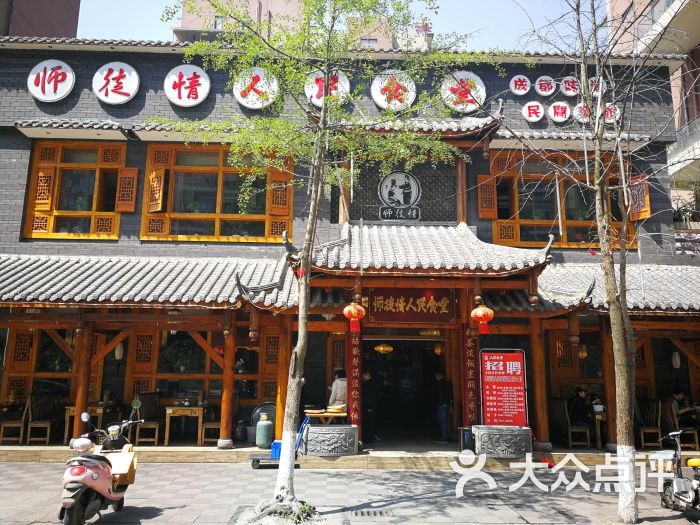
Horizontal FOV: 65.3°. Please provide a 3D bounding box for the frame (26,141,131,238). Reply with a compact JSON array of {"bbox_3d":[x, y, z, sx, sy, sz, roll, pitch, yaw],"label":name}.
[{"bbox_3d":[-6.557,-1.736,13.096,2.206,2.421,0.160,1,-11,-2],"label":"frame"}]

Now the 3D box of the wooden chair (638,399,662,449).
[{"bbox_3d":[6.440,3.486,11.903,0.500,1.020,0.450,1,-11,-2],"label":"wooden chair"}]

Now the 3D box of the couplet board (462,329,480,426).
[{"bbox_3d":[2.489,2.318,11.163,0.330,2.030,0.090,1,-11,-2],"label":"couplet board"}]

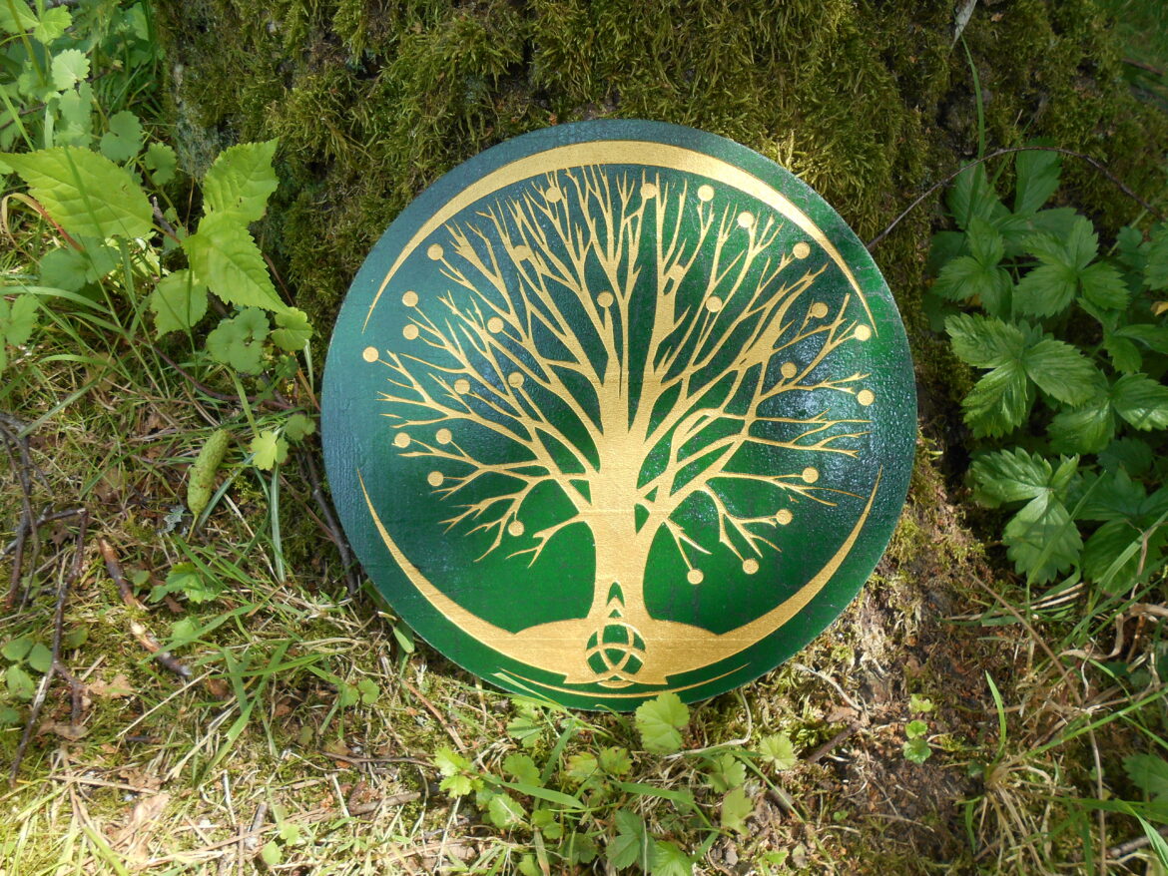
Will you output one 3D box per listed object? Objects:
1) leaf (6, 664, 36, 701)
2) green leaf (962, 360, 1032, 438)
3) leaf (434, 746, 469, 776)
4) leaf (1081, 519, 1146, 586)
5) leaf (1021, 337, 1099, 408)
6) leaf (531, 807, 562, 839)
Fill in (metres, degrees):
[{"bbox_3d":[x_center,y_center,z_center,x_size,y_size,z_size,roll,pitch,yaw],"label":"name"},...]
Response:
[{"bbox_3d":[-0.301,0.132,0.470,0.011,0.004,0.025,-27,53,-31],"label":"leaf"},{"bbox_3d":[0.244,-0.023,0.515,0.031,0.013,0.057,31,75,20],"label":"green leaf"},{"bbox_3d":[-0.059,0.143,0.388,0.017,0.004,0.013,30,68,22],"label":"leaf"},{"bbox_3d":[0.287,0.063,0.475,0.028,0.006,0.044,32,74,32],"label":"leaf"},{"bbox_3d":[0.290,-0.039,0.529,0.039,0.012,0.046,-43,62,-15],"label":"leaf"},{"bbox_3d":[-0.017,0.175,0.400,0.014,0.003,0.014,-33,60,-24],"label":"leaf"}]

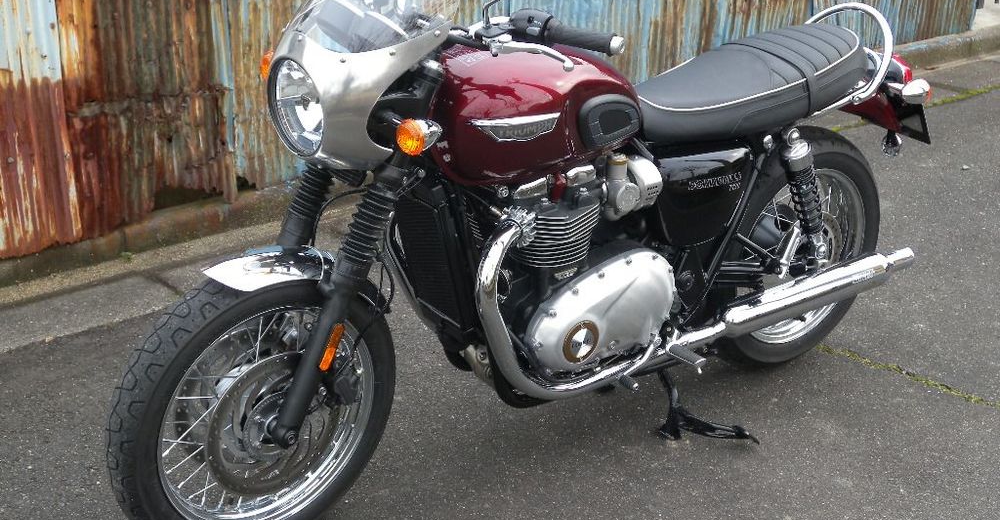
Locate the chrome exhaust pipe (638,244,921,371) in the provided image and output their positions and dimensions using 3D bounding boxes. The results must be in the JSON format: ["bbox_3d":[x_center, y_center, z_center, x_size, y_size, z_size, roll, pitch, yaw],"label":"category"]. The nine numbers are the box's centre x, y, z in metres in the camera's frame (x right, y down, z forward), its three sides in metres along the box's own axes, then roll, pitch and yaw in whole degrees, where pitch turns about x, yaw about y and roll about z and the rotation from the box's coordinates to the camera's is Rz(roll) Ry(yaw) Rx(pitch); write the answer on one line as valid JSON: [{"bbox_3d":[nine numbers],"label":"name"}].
[{"bbox_3d":[0.680,0.103,3.227,0.882,0.120,0.095,-15,29,-31],"label":"chrome exhaust pipe"}]

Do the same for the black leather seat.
[{"bbox_3d":[0.571,-0.407,3.180,0.765,0.140,0.270,-15,29,-31],"label":"black leather seat"}]

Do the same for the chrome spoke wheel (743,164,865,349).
[{"bbox_3d":[0.725,-0.024,3.456,0.462,0.462,0.130,-15,28,-32],"label":"chrome spoke wheel"}]

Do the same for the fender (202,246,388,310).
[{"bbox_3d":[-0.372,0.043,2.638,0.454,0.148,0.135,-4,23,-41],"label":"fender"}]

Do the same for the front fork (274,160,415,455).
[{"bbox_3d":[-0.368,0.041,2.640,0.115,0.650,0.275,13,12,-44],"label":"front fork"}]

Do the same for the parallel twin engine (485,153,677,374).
[{"bbox_3d":[0.098,-0.014,2.975,0.440,0.475,0.425,-15,28,-32],"label":"parallel twin engine"}]

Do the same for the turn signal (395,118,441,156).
[{"bbox_3d":[-0.138,-0.224,2.406,0.080,0.067,0.066,-18,31,-36],"label":"turn signal"}]

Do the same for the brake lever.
[{"bbox_3d":[0.053,-0.364,2.401,0.185,0.030,0.050,24,33,34],"label":"brake lever"}]

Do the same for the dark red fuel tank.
[{"bbox_3d":[0.040,-0.332,2.791,0.560,0.247,0.290,-15,28,-32],"label":"dark red fuel tank"}]

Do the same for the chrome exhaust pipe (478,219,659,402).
[{"bbox_3d":[0.133,0.093,2.829,0.485,0.425,0.155,-15,28,-32],"label":"chrome exhaust pipe"}]

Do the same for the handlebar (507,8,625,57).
[{"bbox_3d":[0.116,-0.412,2.487,0.229,0.068,0.072,15,28,29],"label":"handlebar"}]

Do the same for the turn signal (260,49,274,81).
[{"bbox_3d":[-0.442,-0.392,2.732,0.080,0.067,0.066,-18,31,-36],"label":"turn signal"}]

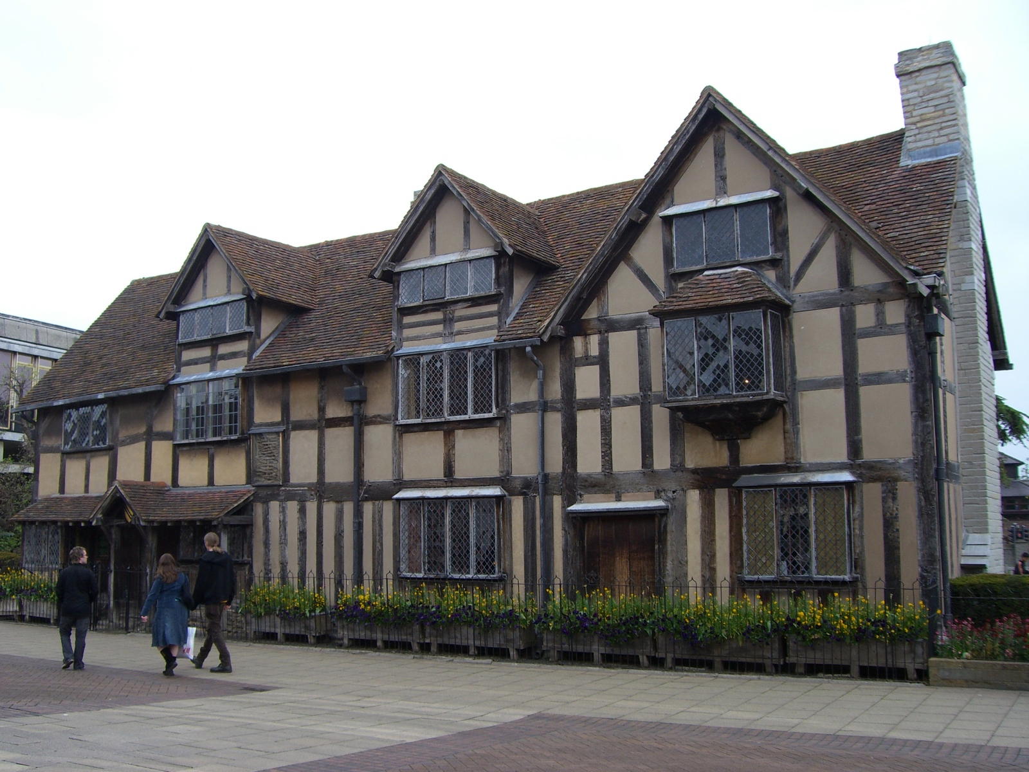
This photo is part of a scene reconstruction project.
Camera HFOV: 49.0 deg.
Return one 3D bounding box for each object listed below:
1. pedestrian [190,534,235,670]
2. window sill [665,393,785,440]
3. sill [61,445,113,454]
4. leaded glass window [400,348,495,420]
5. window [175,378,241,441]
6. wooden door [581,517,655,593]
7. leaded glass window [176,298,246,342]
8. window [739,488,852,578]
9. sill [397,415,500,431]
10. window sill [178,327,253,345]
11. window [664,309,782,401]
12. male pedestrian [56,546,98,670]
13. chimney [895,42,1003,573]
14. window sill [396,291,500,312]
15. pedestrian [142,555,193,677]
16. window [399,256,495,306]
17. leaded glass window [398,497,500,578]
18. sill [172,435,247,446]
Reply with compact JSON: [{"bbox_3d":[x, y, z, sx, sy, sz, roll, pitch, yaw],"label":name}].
[{"bbox_3d":[-4.140,2.965,15.568,0.620,1.860,0.540,-6,-9,38],"label":"pedestrian"},{"bbox_3d":[2.870,0.448,15.506,1.631,0.538,0.520,-6,-9,34],"label":"window sill"},{"bbox_3d":[-9.080,1.335,24.019,1.794,0.103,0.140,-6,-9,34],"label":"sill"},{"bbox_3d":[-1.140,-0.013,18.445,1.932,1.087,0.150,-5,-9,33],"label":"leaded glass window"},{"bbox_3d":[-5.841,0.454,21.460,1.742,1.090,0.150,-5,-9,33],"label":"window"},{"bbox_3d":[1.566,2.892,16.576,1.249,1.971,0.080,-6,-9,34],"label":"wooden door"},{"bbox_3d":[-5.923,-1.273,22.141,1.987,0.641,0.100,-6,-9,34],"label":"leaded glass window"},{"bbox_3d":[3.728,1.946,14.999,1.410,1.174,0.170,-5,-9,33],"label":"window"},{"bbox_3d":[-1.101,0.612,18.538,2.164,0.141,0.140,-6,-9,34],"label":"sill"},{"bbox_3d":[-5.825,-0.974,21.984,2.219,0.095,0.150,-6,-9,34],"label":"window sill"},{"bbox_3d":[2.876,-0.409,15.619,1.554,1.195,0.450,-6,-9,34],"label":"window"},{"bbox_3d":[-6.206,3.131,16.034,0.520,1.710,0.380,4,-8,-33],"label":"male pedestrian"},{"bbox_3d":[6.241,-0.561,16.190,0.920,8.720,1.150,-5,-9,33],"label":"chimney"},{"bbox_3d":[-1.104,-1.382,18.584,2.025,0.118,0.180,-5,-9,33],"label":"window sill"},{"bbox_3d":[-4.703,3.076,15.329,0.580,1.610,0.460,6,-9,-42],"label":"pedestrian"},{"bbox_3d":[-1.162,-1.721,18.710,1.911,0.546,0.120,-5,-9,33],"label":"window"},{"bbox_3d":[-1.073,2.429,18.076,1.937,1.226,0.160,-5,-9,33],"label":"leaded glass window"},{"bbox_3d":[-5.777,1.031,21.350,1.971,0.074,0.180,-5,-9,33],"label":"sill"}]

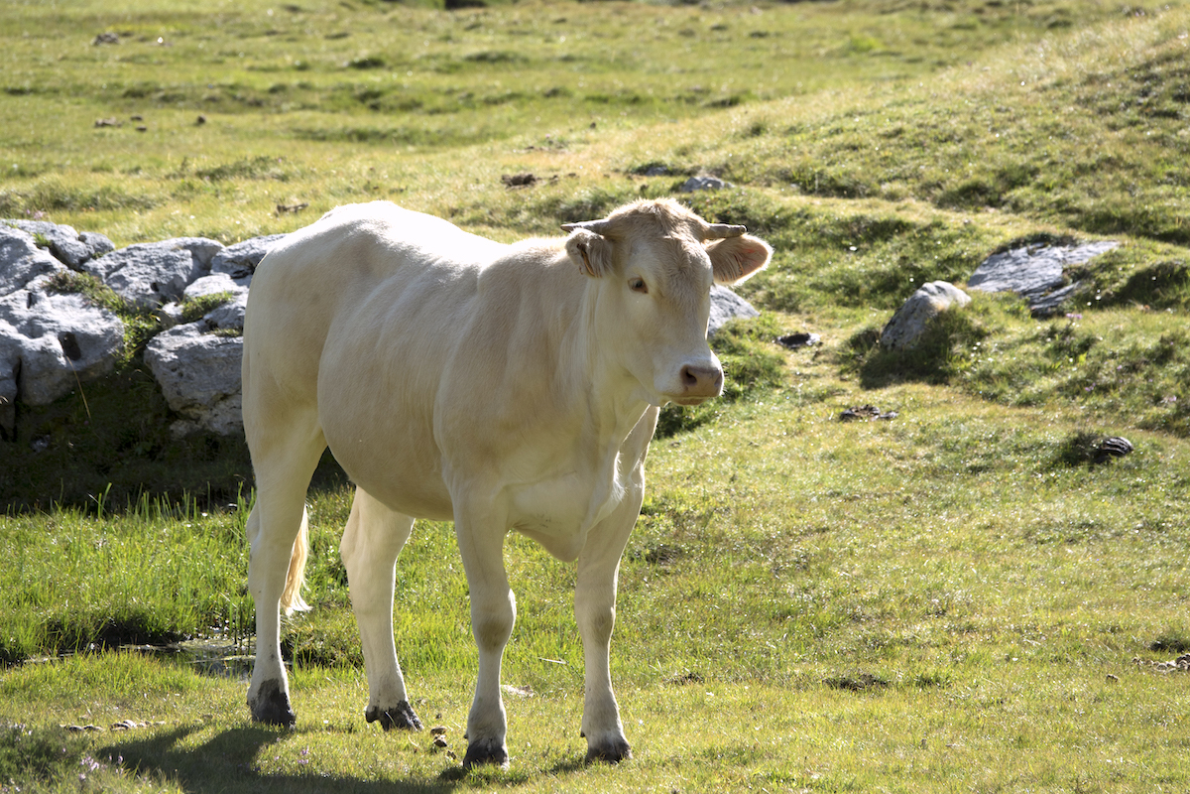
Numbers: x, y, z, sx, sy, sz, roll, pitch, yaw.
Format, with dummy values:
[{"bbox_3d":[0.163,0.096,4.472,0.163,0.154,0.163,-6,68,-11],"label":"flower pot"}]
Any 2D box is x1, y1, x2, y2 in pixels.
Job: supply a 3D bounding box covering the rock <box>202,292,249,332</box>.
[{"bbox_3d":[-1.266,-0.296,30.700,0.240,0.150,0.220,0,3,0],"label":"rock"}]

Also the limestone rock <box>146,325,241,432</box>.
[{"bbox_3d":[-1.340,-0.063,30.200,0.440,0.390,0.400,0,3,0],"label":"limestone rock"}]

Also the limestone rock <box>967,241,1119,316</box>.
[{"bbox_3d":[1.798,-0.476,35.300,0.620,0.310,0.500,0,3,0],"label":"limestone rock"}]

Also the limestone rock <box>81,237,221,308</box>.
[{"bbox_3d":[-1.576,-0.443,31.300,0.500,0.270,0.400,0,3,0],"label":"limestone rock"}]

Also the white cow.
[{"bbox_3d":[-0.203,0.187,21.293,0.580,1.370,1.830,-2,4,-32],"label":"white cow"}]

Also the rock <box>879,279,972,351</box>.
[{"bbox_3d":[1.268,-0.307,33.800,0.360,0.290,0.320,0,3,0],"label":"rock"}]

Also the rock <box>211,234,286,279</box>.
[{"bbox_3d":[-1.207,-0.506,31.700,0.360,0.170,0.320,0,3,0],"label":"rock"}]

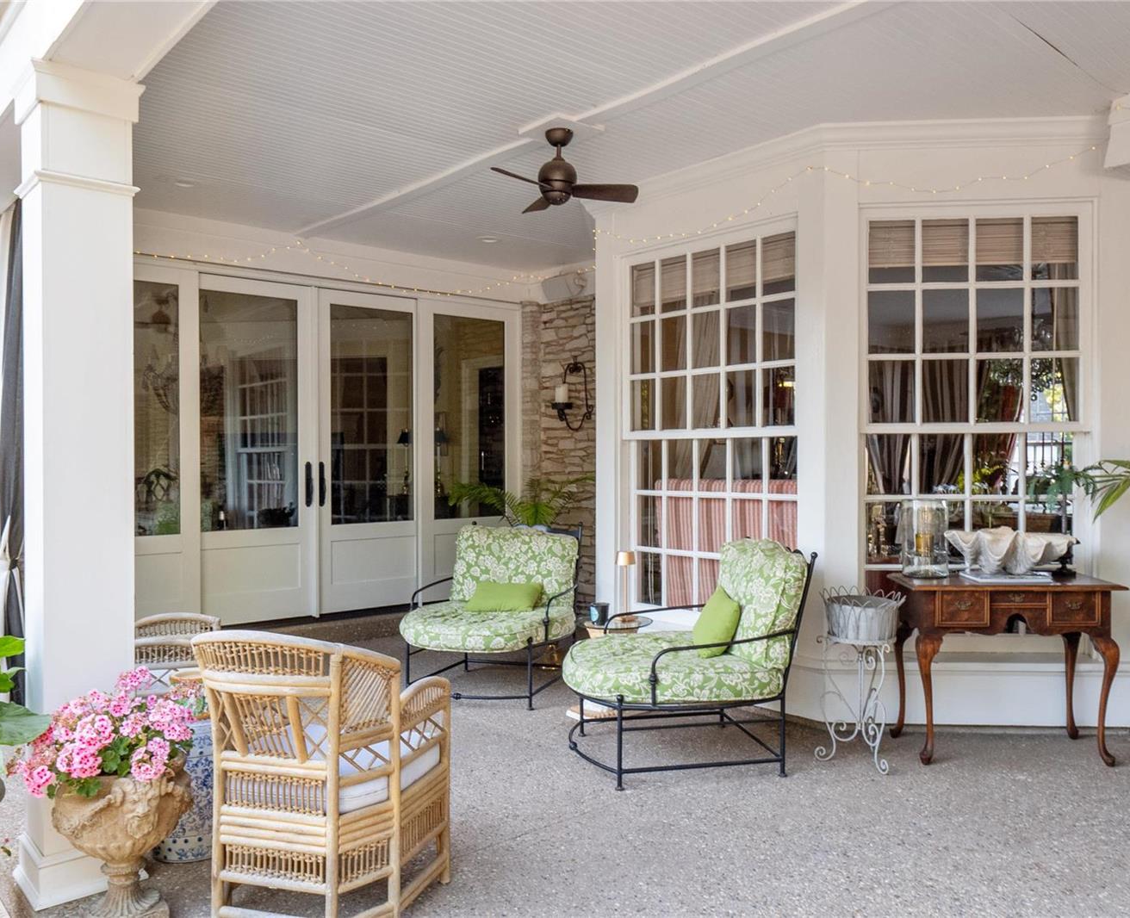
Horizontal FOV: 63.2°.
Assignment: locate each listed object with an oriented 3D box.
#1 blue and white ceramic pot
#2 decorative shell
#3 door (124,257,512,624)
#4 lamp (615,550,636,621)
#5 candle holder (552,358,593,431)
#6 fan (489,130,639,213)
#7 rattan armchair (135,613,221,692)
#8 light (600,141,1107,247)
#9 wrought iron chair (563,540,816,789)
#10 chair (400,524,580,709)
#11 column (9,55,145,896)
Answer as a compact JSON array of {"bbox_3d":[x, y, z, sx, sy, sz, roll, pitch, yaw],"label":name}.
[{"bbox_3d":[-1.283,1.079,3.120,0.290,0.445,0.290,0,0,0],"label":"blue and white ceramic pot"},{"bbox_3d":[2.063,0.423,4.250,0.570,0.205,0.320,0,0,4],"label":"decorative shell"},{"bbox_3d":[-1.785,-0.067,6.552,3.640,2.380,0.120,0,0,-41],"label":"door"},{"bbox_3d":[0.318,0.665,4.830,0.108,0.368,0.108,0,0,0],"label":"lamp"},{"bbox_3d":[0.002,-0.513,7.435,0.220,0.580,0.350,0,0,-41],"label":"candle holder"},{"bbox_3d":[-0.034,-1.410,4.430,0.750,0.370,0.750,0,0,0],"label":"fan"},{"bbox_3d":[-1.670,0.905,3.580,0.620,0.800,0.640,0,0,-18],"label":"rattan armchair"},{"bbox_3d":[1.235,-1.384,4.768,2.700,0.240,0.560,0,0,29],"label":"light"},{"bbox_3d":[0.495,0.832,4.060,0.960,0.930,0.810,0,0,-12],"label":"wrought iron chair"},{"bbox_3d":[-0.400,0.835,5.230,0.810,0.930,0.960,0,0,20],"label":"chair"},{"bbox_3d":[-1.535,0.073,2.880,0.310,2.460,0.310,0,0,43],"label":"column"}]

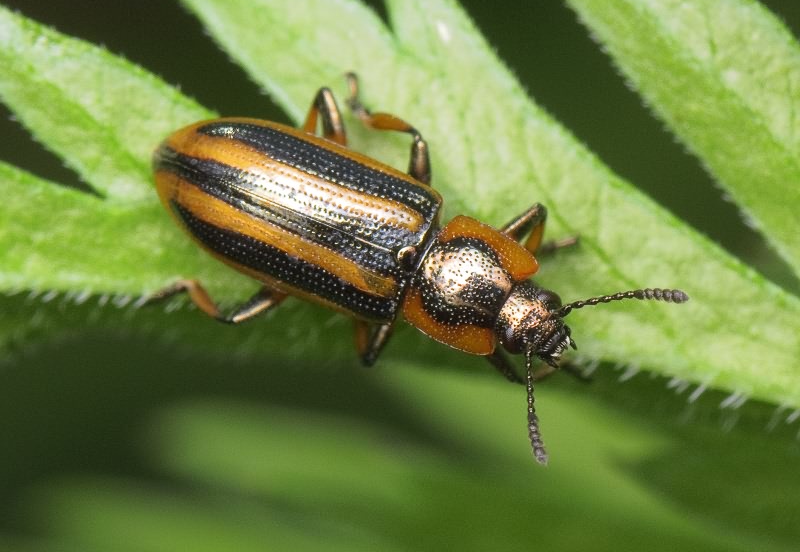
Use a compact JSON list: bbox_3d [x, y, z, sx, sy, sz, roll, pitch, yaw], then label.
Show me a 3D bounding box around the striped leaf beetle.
[{"bbox_3d":[0.000,0.000,0.038,0.006,0.002,0.003,25,92,9],"label":"striped leaf beetle"}]

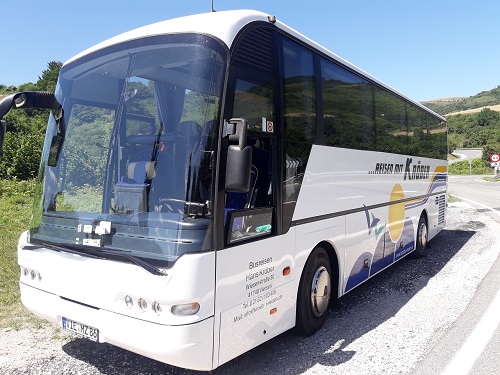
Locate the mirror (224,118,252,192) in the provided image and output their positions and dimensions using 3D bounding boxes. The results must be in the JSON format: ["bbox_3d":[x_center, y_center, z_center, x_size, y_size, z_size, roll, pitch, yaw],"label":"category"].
[{"bbox_3d":[-0.095,-0.243,3.246,0.200,0.560,0.130,1,2,35],"label":"mirror"}]

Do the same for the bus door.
[{"bbox_3d":[0.068,0.243,3.675,0.120,2.300,1.250,1,2,35],"label":"bus door"}]

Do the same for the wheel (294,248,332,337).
[{"bbox_3d":[0.680,1.201,4.815,0.300,1.000,1.000,1,2,35],"label":"wheel"}]

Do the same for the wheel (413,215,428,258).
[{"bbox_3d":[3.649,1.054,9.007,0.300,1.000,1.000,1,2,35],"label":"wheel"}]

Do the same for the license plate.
[{"bbox_3d":[-1.498,1.247,3.554,0.520,0.115,0.020,1,2,35],"label":"license plate"}]

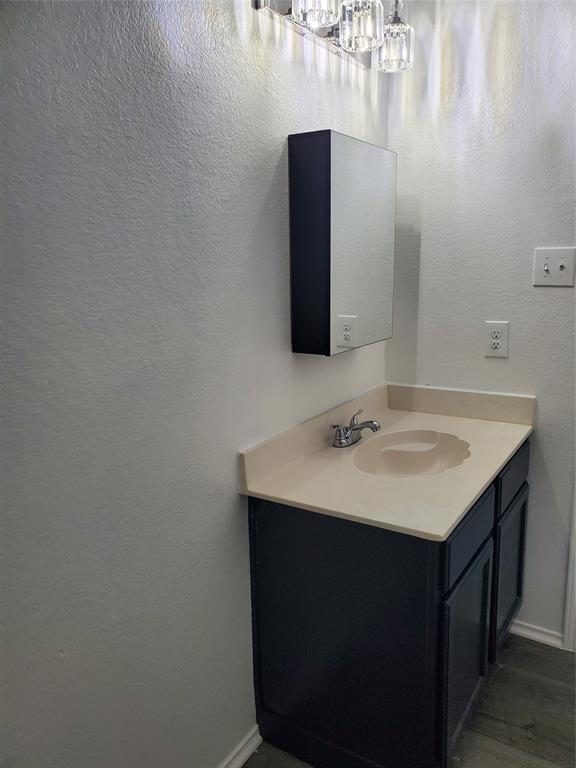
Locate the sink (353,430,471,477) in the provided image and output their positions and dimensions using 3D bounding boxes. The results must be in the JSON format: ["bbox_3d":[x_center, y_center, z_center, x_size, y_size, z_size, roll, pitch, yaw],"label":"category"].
[{"bbox_3d":[0.385,0.270,1.777,0.325,0.130,0.470,6,14,33],"label":"sink"}]

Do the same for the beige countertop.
[{"bbox_3d":[0.359,0.169,1.745,0.548,0.114,0.942,6,14,33],"label":"beige countertop"}]

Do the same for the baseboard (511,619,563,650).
[{"bbox_3d":[0.904,0.914,2.123,0.192,0.062,0.013,6,14,33],"label":"baseboard"}]

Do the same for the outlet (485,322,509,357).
[{"bbox_3d":[0.724,-0.152,1.998,0.079,0.125,0.008,6,14,33],"label":"outlet"}]

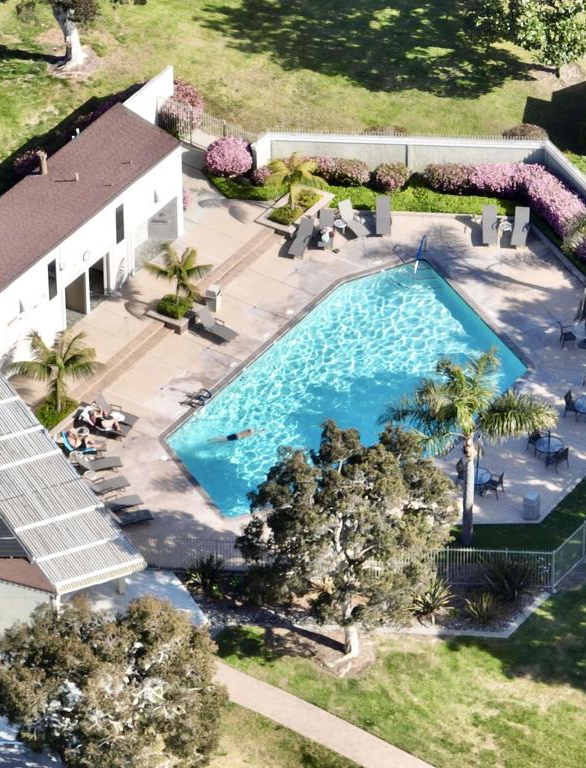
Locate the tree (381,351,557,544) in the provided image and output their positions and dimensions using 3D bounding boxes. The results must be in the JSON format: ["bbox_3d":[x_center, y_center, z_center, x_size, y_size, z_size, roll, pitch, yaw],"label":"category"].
[{"bbox_3d":[6.364,2.904,170.790,6.000,7.300,5.700,-1,36,0],"label":"tree"}]

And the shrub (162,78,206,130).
[{"bbox_3d":[-4.419,-11.320,192.206,1.850,1.900,2.000,0,36,0],"label":"shrub"}]

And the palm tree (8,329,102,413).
[{"bbox_3d":[-8.853,-0.241,178.500,3.450,3.150,3.300,-1,36,0],"label":"palm tree"}]

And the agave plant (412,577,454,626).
[{"bbox_3d":[4.952,7.838,168.937,1.500,1.500,1.400,-1,36,0],"label":"agave plant"}]

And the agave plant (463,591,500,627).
[{"bbox_3d":[6.636,7.903,167.661,1.300,1.100,1.200,0,36,0],"label":"agave plant"}]

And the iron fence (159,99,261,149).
[{"bbox_3d":[-3.443,-9.941,190.660,5.010,1.700,0.100,24,43,29],"label":"iron fence"}]

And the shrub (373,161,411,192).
[{"bbox_3d":[3.959,-8.340,191.425,1.430,1.250,1.400,-1,36,0],"label":"shrub"}]

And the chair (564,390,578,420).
[{"bbox_3d":[10.416,0.726,177.256,0.610,0.880,0.580,22,42,27],"label":"chair"}]

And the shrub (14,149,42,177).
[{"bbox_3d":[-10.346,-8.526,188.438,1.500,1.700,1.500,0,36,0],"label":"shrub"}]

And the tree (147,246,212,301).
[{"bbox_3d":[-4.441,-3.982,184.235,2.450,2.400,2.350,-1,36,0],"label":"tree"}]

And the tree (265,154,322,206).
[{"bbox_3d":[0.016,-7.929,187.141,2.350,2.400,2.200,0,36,0],"label":"tree"}]

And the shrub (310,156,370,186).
[{"bbox_3d":[1.849,-8.430,189.374,2.400,1.150,1.250,2,36,3],"label":"shrub"}]

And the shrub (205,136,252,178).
[{"bbox_3d":[-2.607,-9.136,192.537,1.850,1.600,1.800,-1,36,0],"label":"shrub"}]

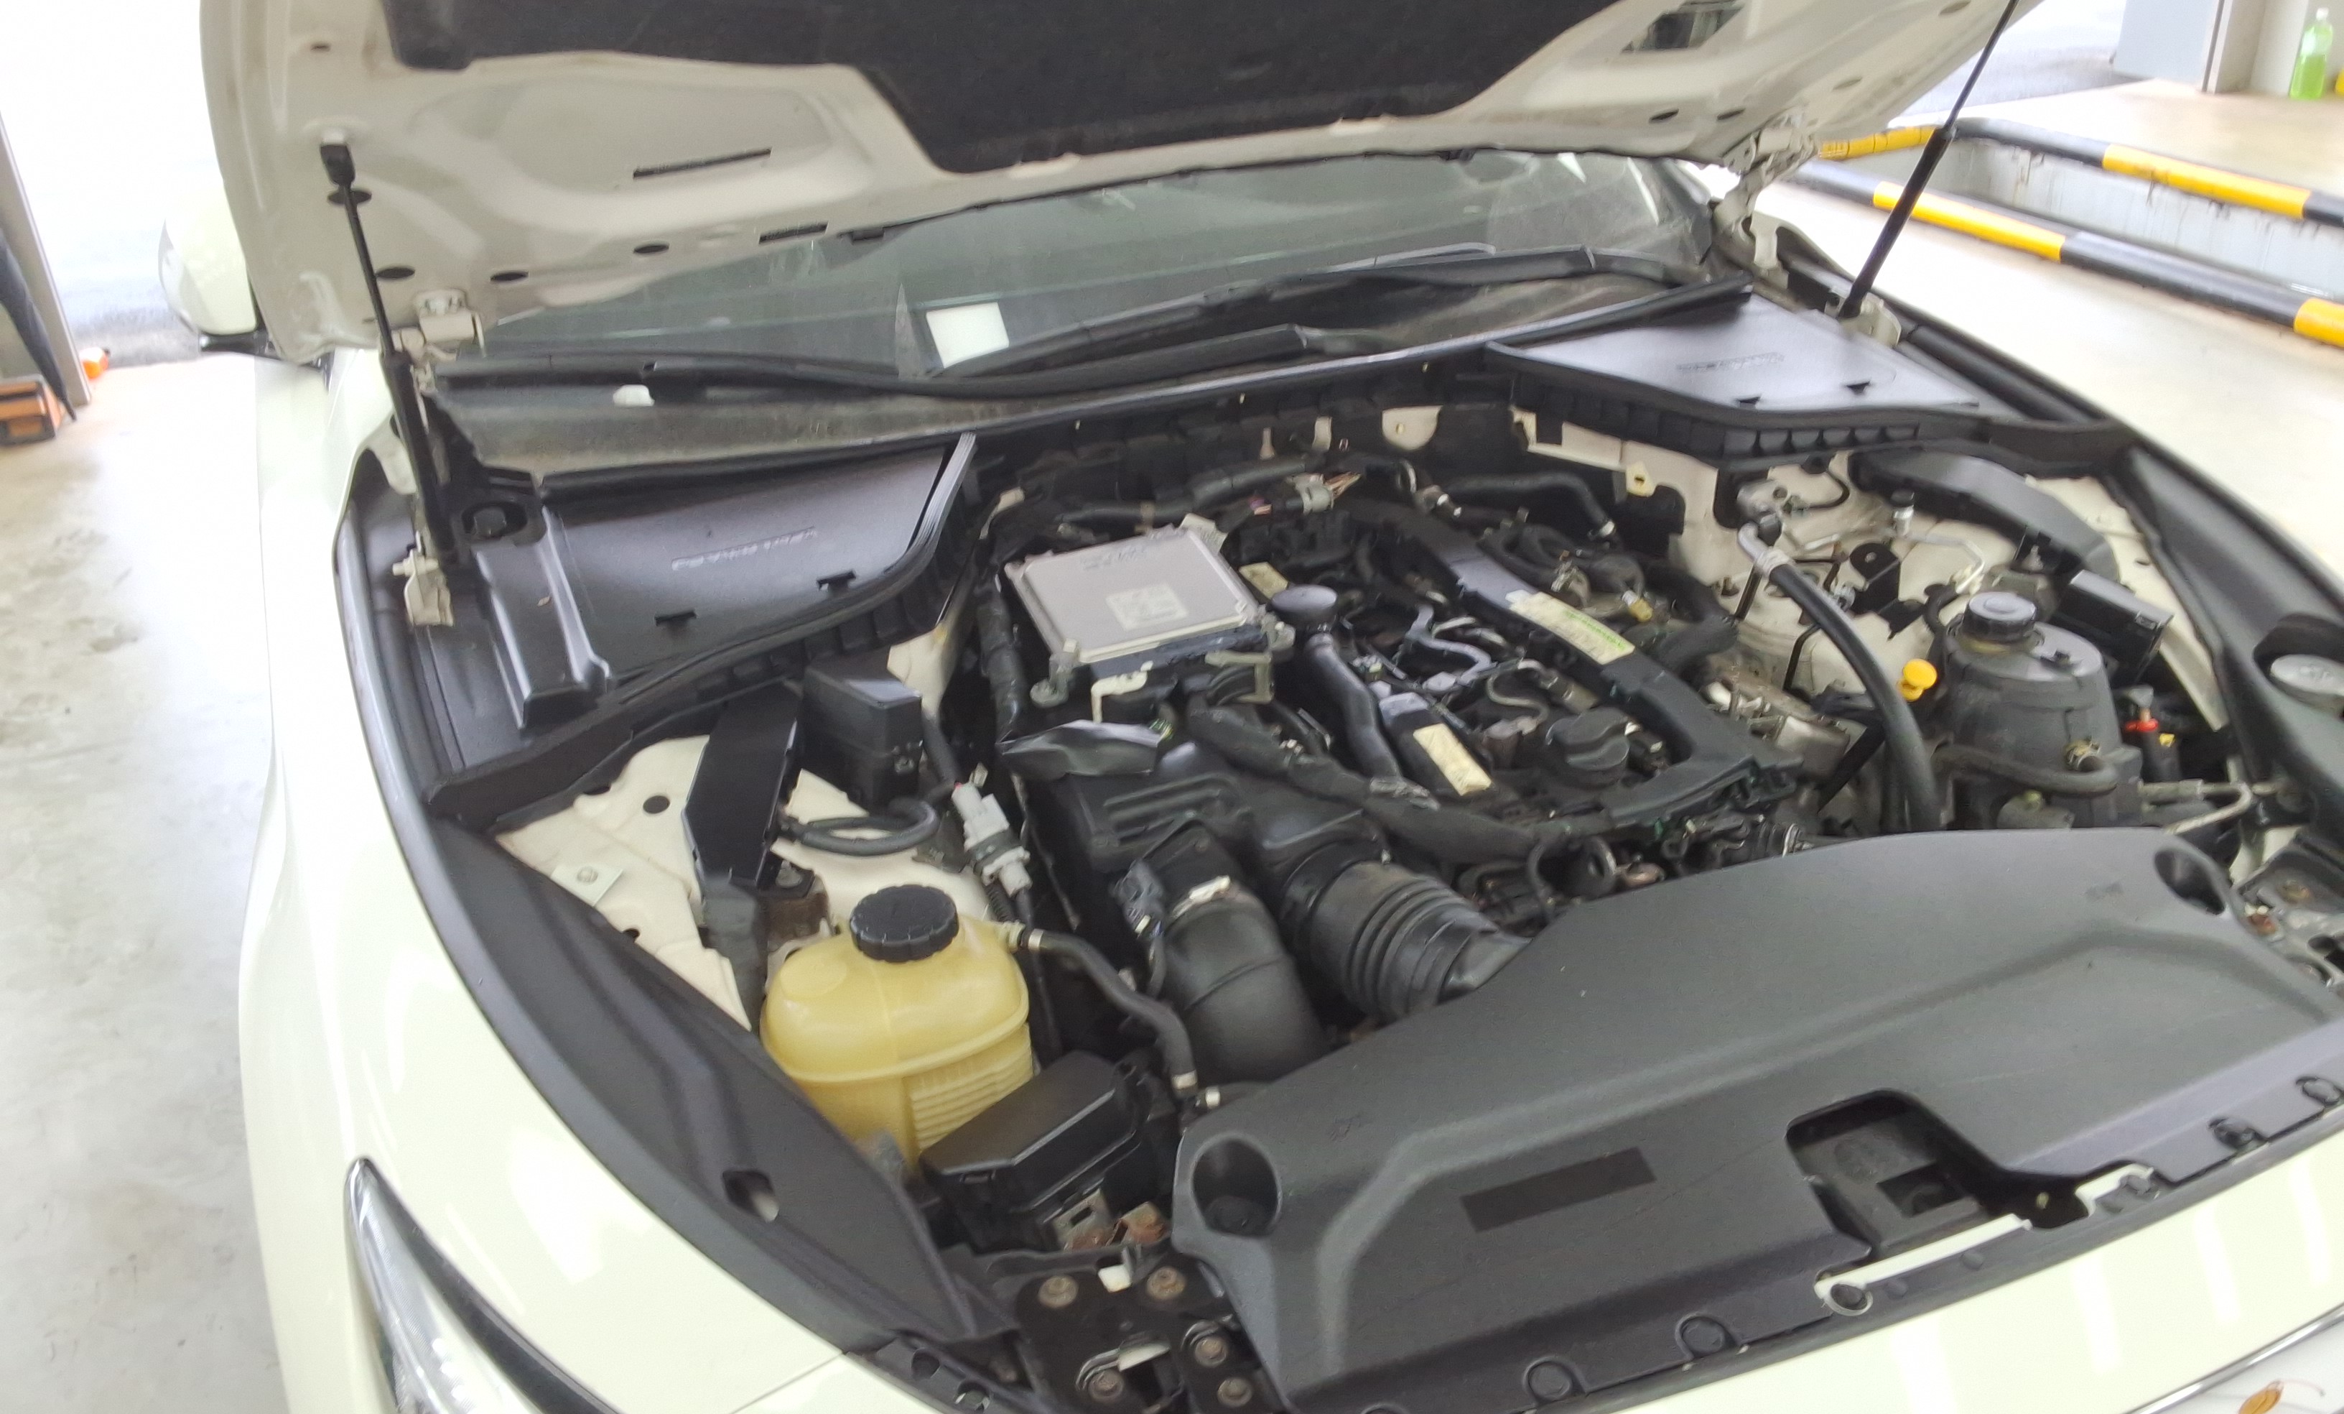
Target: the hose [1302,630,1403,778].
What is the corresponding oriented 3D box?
[{"bbox_3d":[0.152,-0.005,1.564,0.026,0.060,0.178,-9,26,-12],"label":"hose"}]

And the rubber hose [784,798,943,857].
[{"bbox_3d":[-0.230,0.089,1.405,0.110,0.030,0.038,-8,26,-10],"label":"rubber hose"}]

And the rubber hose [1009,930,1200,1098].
[{"bbox_3d":[-0.042,0.199,1.274,0.158,0.077,0.030,17,33,36],"label":"rubber hose"}]

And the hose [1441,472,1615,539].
[{"bbox_3d":[0.335,-0.192,1.790,0.168,0.057,0.051,3,27,14],"label":"hose"}]

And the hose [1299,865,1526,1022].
[{"bbox_3d":[0.163,0.164,1.310,0.165,0.108,0.098,9,28,24],"label":"hose"}]

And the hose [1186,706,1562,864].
[{"bbox_3d":[0.140,0.060,1.435,0.319,0.074,0.067,12,30,30],"label":"hose"}]

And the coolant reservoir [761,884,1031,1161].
[{"bbox_3d":[-0.191,0.224,1.326,0.180,0.185,0.130,-13,27,-19],"label":"coolant reservoir"}]

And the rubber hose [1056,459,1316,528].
[{"bbox_3d":[0.020,-0.189,1.701,0.244,0.046,0.049,-8,26,-10],"label":"rubber hose"}]

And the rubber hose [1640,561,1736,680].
[{"bbox_3d":[0.464,-0.082,1.695,0.073,0.071,0.137,0,26,6],"label":"rubber hose"}]

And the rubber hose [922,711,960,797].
[{"bbox_3d":[-0.176,0.035,1.450,0.019,0.063,0.064,-12,27,-17],"label":"rubber hose"}]

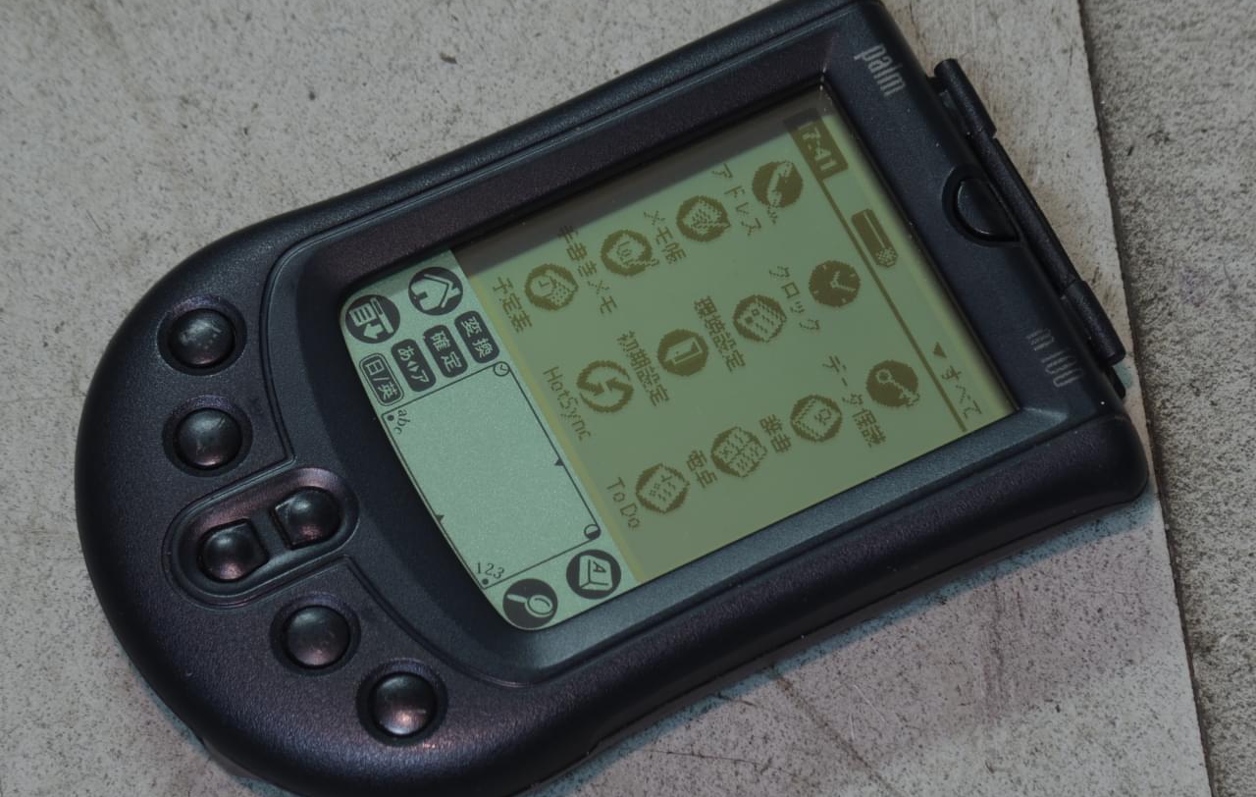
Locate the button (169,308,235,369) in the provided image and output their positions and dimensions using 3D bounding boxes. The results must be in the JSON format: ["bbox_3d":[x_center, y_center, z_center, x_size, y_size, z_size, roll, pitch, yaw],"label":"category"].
[{"bbox_3d":[-0.049,-0.007,0.864,0.008,0.003,0.008,0,63,-1],"label":"button"}]

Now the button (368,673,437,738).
[{"bbox_3d":[-0.025,0.034,0.843,0.008,0.003,0.008,0,63,-1],"label":"button"}]

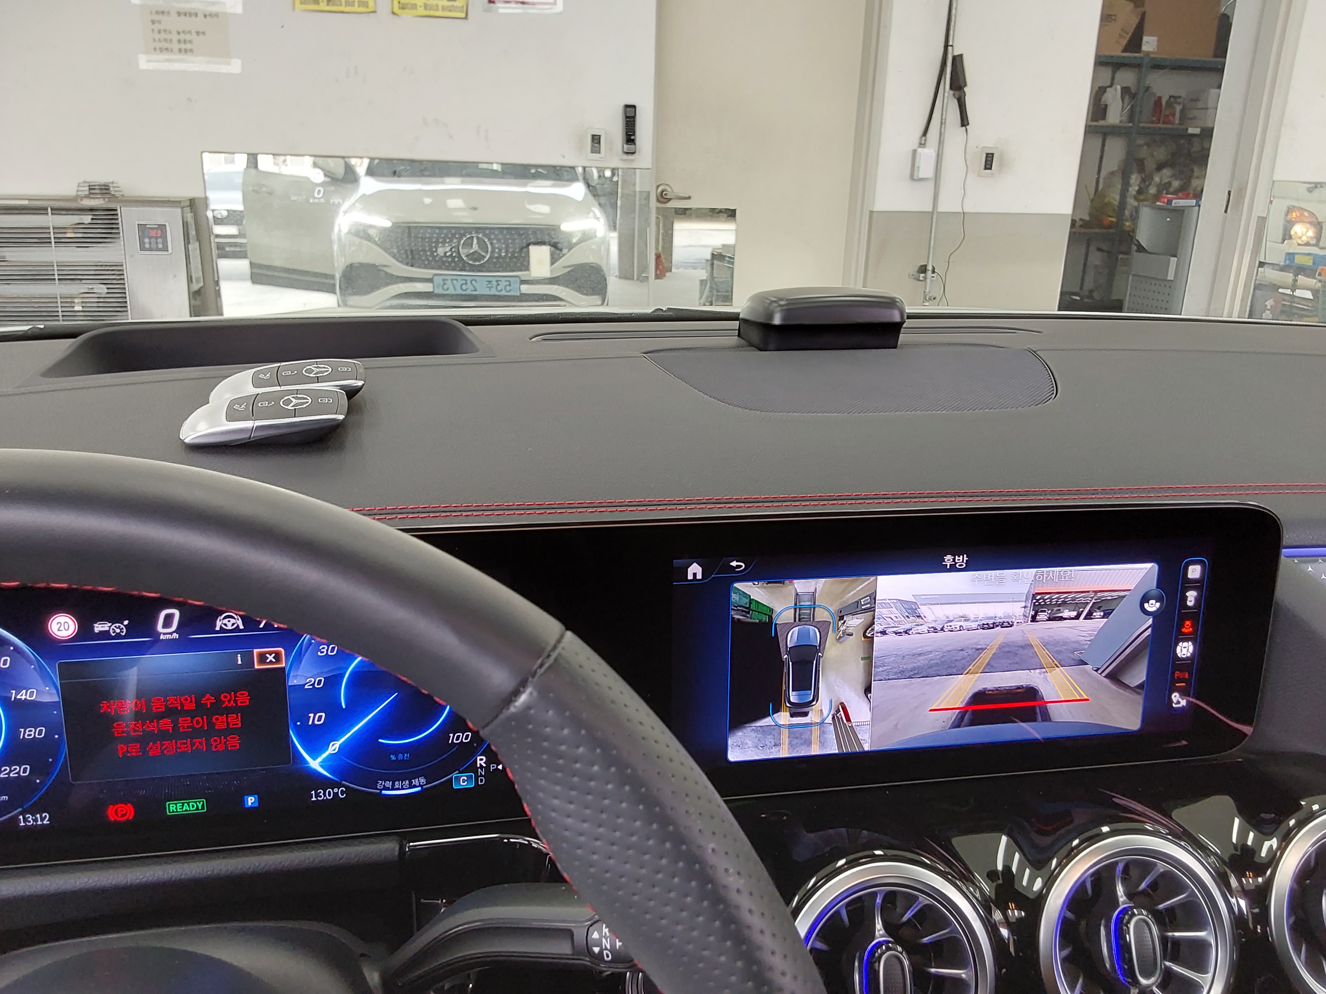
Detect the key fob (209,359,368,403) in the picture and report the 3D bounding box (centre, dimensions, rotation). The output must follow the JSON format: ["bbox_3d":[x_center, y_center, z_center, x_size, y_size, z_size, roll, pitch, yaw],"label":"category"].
[{"bbox_3d":[-0.189,-0.055,0.542,0.077,0.016,0.038,-6,30,-13],"label":"key fob"}]

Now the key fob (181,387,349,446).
[{"bbox_3d":[-0.189,-0.037,0.510,0.077,0.016,0.038,-5,30,-11],"label":"key fob"}]

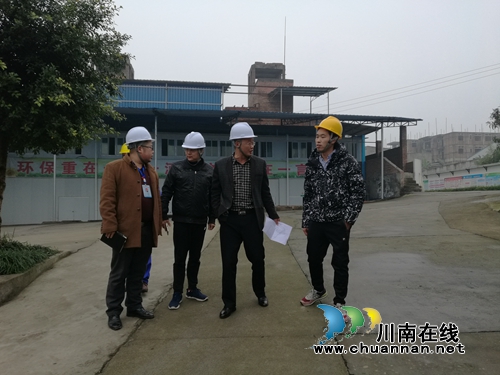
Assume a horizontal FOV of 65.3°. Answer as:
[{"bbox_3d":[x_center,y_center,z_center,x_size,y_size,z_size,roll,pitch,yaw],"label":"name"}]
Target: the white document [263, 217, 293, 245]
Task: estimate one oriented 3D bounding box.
[{"bbox_3d":[0.263,0.410,3.680,0.270,0.200,0.070,24,-13,9],"label":"white document"}]

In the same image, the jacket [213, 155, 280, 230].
[{"bbox_3d":[-0.041,0.046,3.770,0.640,0.730,0.340,0,1,-6],"label":"jacket"}]

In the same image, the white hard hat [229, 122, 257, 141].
[{"bbox_3d":[-0.063,-0.549,3.750,0.280,0.160,0.220,-2,0,32],"label":"white hard hat"}]

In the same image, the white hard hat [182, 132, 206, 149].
[{"bbox_3d":[-0.585,-0.494,4.030,0.220,0.160,0.280,0,13,27],"label":"white hard hat"}]

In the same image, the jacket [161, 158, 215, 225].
[{"bbox_3d":[-0.634,0.042,4.070,0.560,0.680,0.330,0,1,-13],"label":"jacket"}]

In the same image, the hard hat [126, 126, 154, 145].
[{"bbox_3d":[-1.030,-0.496,3.650,0.280,0.160,0.220,-8,2,-8],"label":"hard hat"}]

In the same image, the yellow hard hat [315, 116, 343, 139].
[{"bbox_3d":[0.757,-0.582,3.660,0.280,0.160,0.220,16,-8,-31],"label":"yellow hard hat"}]

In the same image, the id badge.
[{"bbox_3d":[-0.925,0.037,3.520,0.080,0.115,0.008,-5,-5,-31],"label":"id badge"}]

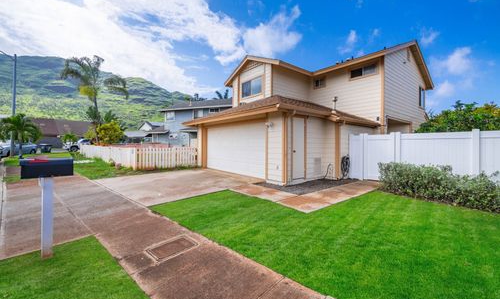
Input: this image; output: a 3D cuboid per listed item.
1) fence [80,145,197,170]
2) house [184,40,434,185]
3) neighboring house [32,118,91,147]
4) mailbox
[{"bbox_3d":[-10.738,0.252,16.951,18.018,1.300,3.594,1,2,44],"label":"fence"},{"bbox_3d":[4.244,-2.351,12.652,13.650,7.000,8.950,-1,1,-40],"label":"house"},{"bbox_3d":[-38.600,-3.000,41.000,9.000,5.800,10.500,1,2,44],"label":"neighboring house"},{"bbox_3d":[-2.772,0.254,2.789,0.510,0.235,0.185,-1,2,-43],"label":"mailbox"}]

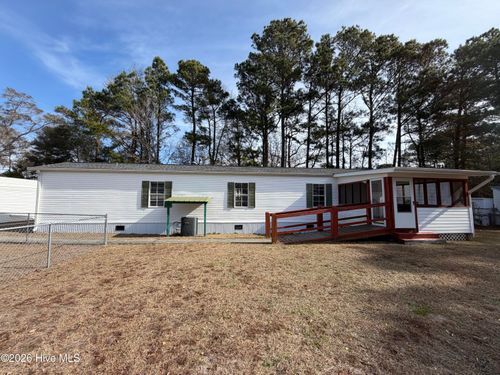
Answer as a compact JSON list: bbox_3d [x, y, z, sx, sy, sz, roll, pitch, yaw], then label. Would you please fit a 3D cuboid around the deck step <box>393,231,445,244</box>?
[{"bbox_3d":[6.321,1.925,7.666,1.670,0.330,0.630,1,-4,-5],"label":"deck step"}]

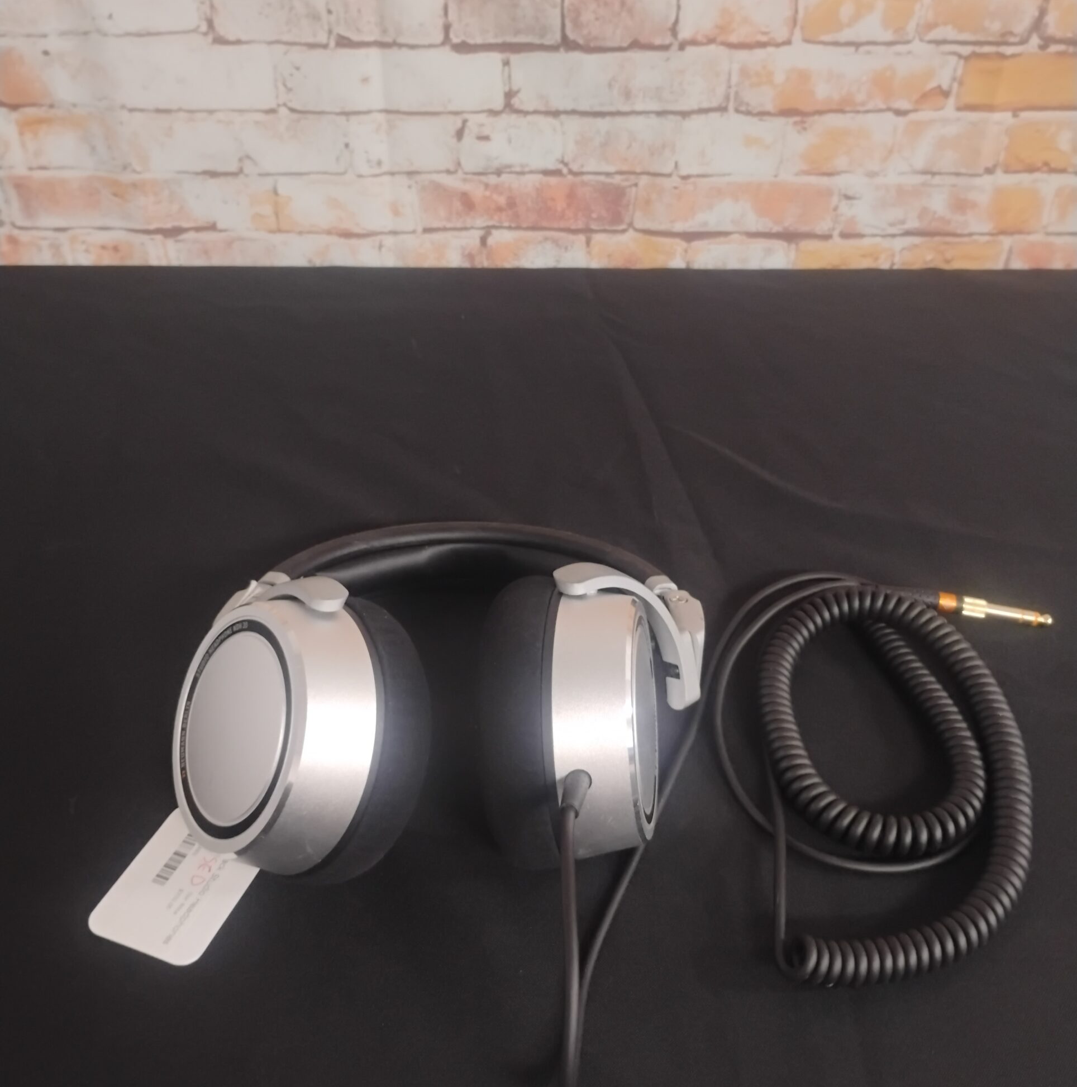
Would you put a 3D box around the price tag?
[{"bbox_3d":[-0.136,0.130,0.444,0.048,0.002,0.061,13,39,16],"label":"price tag"}]

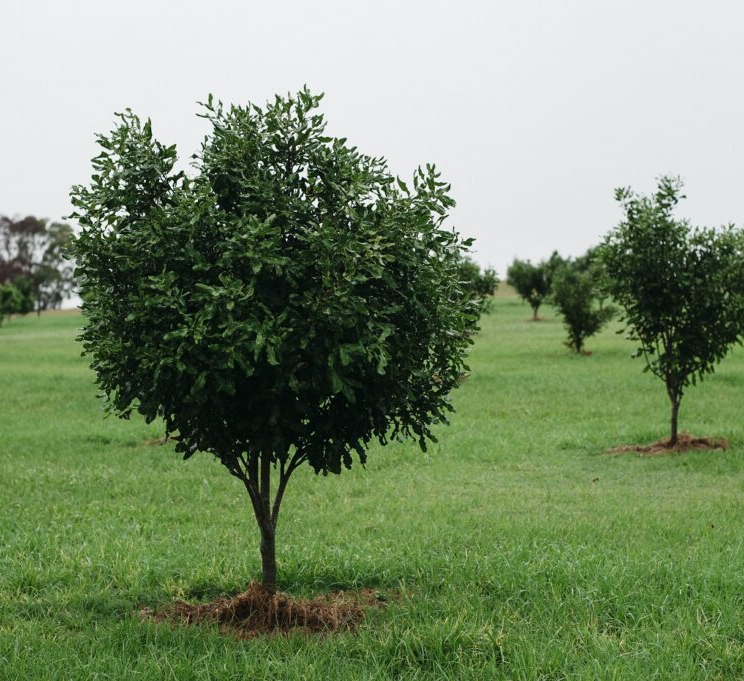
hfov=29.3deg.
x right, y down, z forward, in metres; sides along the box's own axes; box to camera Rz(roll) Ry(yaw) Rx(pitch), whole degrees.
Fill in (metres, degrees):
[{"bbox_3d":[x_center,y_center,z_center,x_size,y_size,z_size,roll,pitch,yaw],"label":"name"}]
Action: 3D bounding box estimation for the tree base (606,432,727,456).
[{"bbox_3d":[2.943,1.049,14.200,1.200,0.200,1.100,0,1,0],"label":"tree base"}]

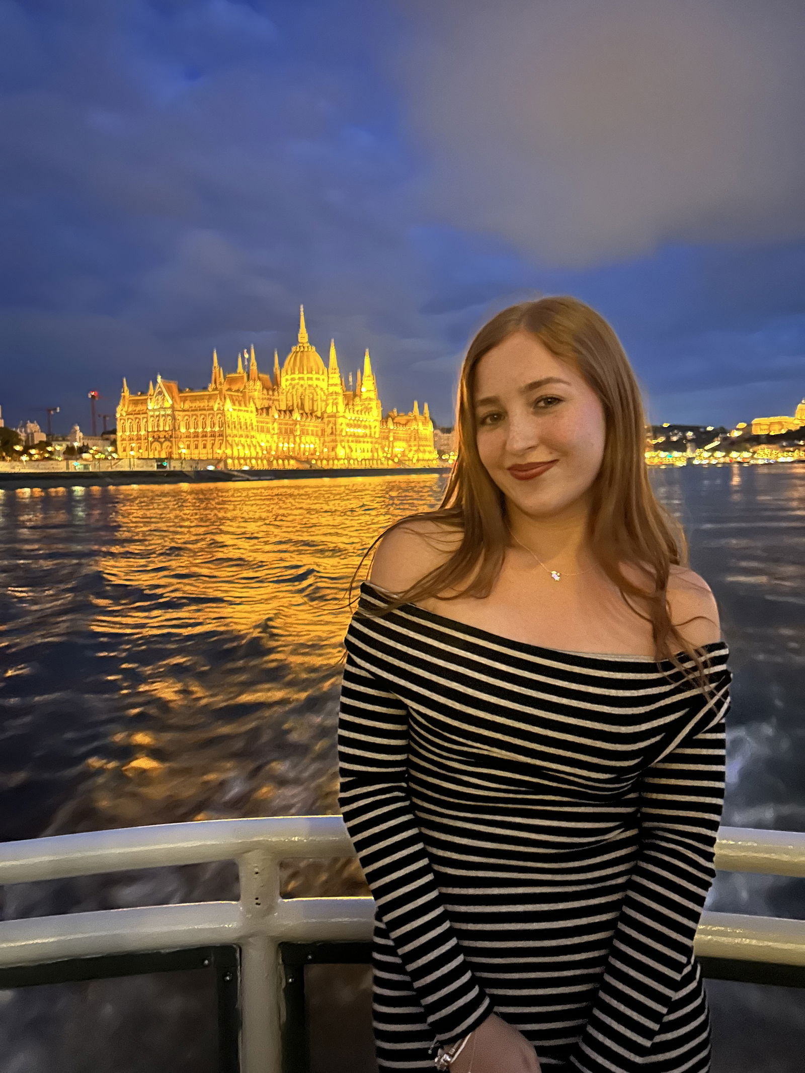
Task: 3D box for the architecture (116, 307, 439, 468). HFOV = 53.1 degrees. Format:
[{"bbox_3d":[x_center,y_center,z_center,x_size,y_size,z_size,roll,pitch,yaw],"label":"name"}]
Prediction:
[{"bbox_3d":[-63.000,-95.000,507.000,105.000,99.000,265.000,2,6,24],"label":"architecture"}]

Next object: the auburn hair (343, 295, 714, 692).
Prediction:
[{"bbox_3d":[0.145,-0.050,0.940,0.400,0.440,0.250,1,6,17],"label":"auburn hair"}]

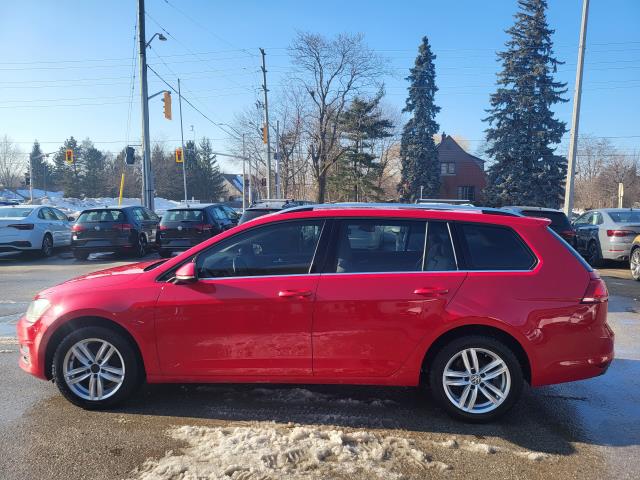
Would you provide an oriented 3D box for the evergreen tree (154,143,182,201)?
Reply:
[{"bbox_3d":[-22.184,-8.583,70.364,4.600,10.380,4.600,0,4,0],"label":"evergreen tree"}]

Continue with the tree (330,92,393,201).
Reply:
[{"bbox_3d":[3.533,-7.148,40.536,5.288,10.347,5.288,0,5,0],"label":"tree"}]

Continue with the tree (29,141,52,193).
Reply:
[{"bbox_3d":[-38.177,-9.235,65.464,3.295,8.514,3.295,0,5,0],"label":"tree"}]

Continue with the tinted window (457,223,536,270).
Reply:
[{"bbox_3d":[1.203,0.041,3.276,0.520,0.335,0.060,1,-14,3],"label":"tinted window"}]

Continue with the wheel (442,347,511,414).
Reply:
[{"bbox_3d":[1.054,0.935,3.268,0.450,0.450,0.180,1,5,3],"label":"wheel"}]

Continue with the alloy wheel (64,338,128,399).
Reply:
[{"bbox_3d":[-1.605,0.924,3.512,0.455,0.455,0.190,0,4,5],"label":"alloy wheel"}]

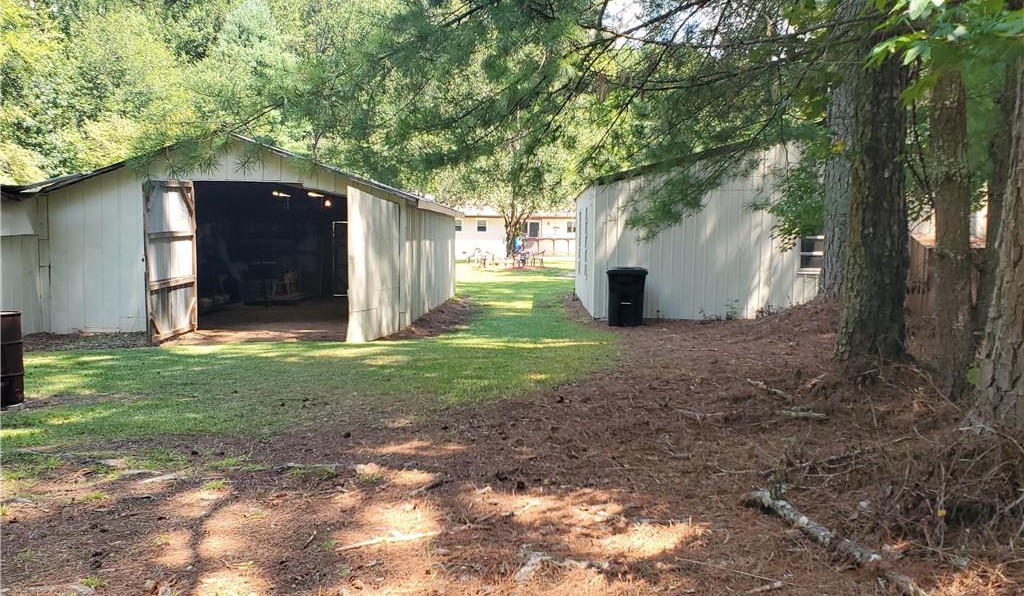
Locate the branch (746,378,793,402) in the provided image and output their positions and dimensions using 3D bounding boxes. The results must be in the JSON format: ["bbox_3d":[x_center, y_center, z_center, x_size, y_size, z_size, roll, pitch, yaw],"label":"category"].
[{"bbox_3d":[2.560,0.886,7.667,0.110,0.090,0.780,-1,4,-15],"label":"branch"}]

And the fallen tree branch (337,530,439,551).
[{"bbox_3d":[-0.635,1.247,3.974,0.570,0.040,0.060,-2,5,-26],"label":"fallen tree branch"}]

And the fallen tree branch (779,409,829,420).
[{"bbox_3d":[2.500,0.985,6.542,0.410,0.060,0.090,2,5,22],"label":"fallen tree branch"}]

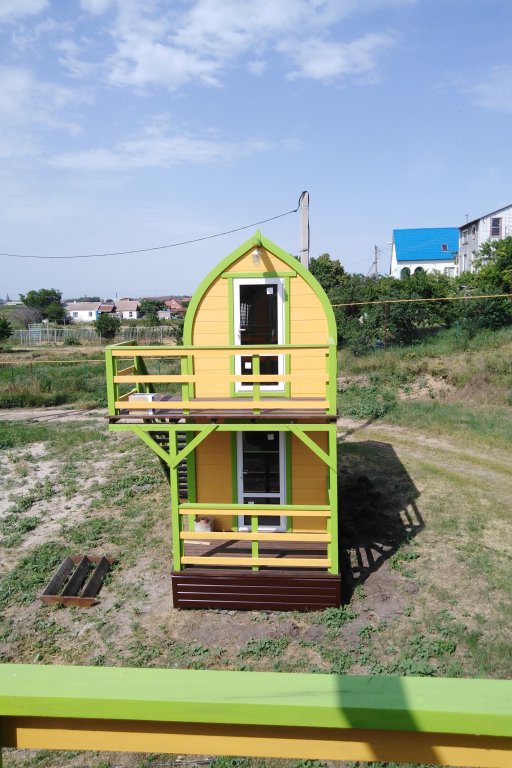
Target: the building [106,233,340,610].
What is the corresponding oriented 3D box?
[{"bbox_3d":[-0.305,0.167,11.739,3.584,5.920,6.437,0,8,4],"label":"building"}]

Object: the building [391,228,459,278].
[{"bbox_3d":[23.985,-18.256,81.000,9.300,7.400,7.200,0,8,8],"label":"building"}]

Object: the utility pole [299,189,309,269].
[{"bbox_3d":[1.522,-1.758,17.762,0.220,8.050,0.220,0,8,3],"label":"utility pole"}]

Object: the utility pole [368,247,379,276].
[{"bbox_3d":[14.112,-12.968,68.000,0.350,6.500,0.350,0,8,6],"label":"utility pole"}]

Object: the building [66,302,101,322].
[{"bbox_3d":[-44.690,-18.599,149.000,8.500,5.000,6.800,-1,8,0],"label":"building"}]

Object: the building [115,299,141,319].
[{"bbox_3d":[-33.731,-19.290,152.000,6.100,4.900,6.300,-1,8,2],"label":"building"}]

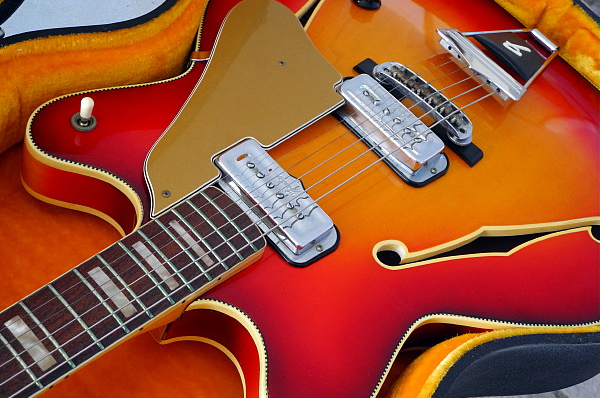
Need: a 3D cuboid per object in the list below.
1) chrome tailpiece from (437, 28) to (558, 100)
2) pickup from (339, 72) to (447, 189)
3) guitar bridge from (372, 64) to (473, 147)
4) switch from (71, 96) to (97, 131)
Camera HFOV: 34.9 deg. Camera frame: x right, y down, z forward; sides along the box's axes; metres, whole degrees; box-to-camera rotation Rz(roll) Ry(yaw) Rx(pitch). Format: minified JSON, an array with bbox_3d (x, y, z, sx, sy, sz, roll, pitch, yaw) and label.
[{"bbox_3d":[0.173,-0.120,0.793,0.086,0.013,0.148,46,39,14],"label":"chrome tailpiece"},{"bbox_3d":[0.064,-0.055,0.680,0.102,0.015,0.050,46,48,14],"label":"pickup"},{"bbox_3d":[0.088,-0.069,0.692,0.081,0.015,0.023,41,47,10],"label":"guitar bridge"},{"bbox_3d":[-0.131,-0.055,0.584,0.016,0.022,0.016,12,46,-12],"label":"switch"}]

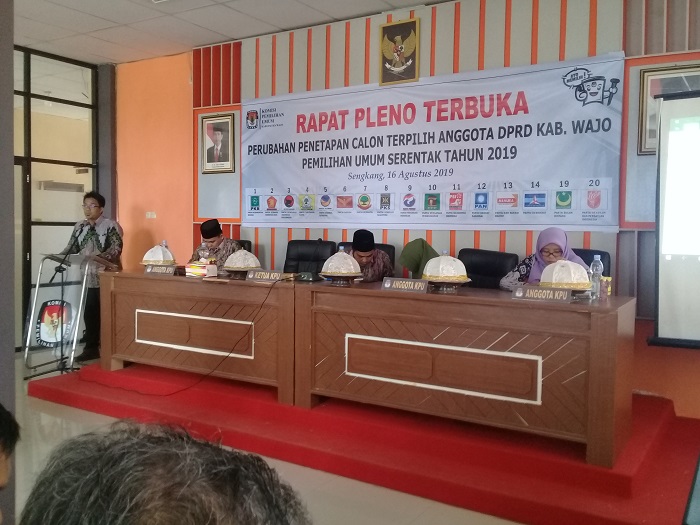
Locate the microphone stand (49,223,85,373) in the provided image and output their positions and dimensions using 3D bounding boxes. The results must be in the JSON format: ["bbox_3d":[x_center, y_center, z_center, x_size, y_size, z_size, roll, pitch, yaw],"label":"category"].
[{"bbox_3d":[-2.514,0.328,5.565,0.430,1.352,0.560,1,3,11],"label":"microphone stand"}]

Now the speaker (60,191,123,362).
[{"bbox_3d":[-2.580,0.123,6.242,0.560,1.688,0.420,1,3,9],"label":"speaker"}]

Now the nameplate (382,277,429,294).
[{"bbox_3d":[0.328,0.134,3.674,0.293,0.077,0.050,3,4,31],"label":"nameplate"}]

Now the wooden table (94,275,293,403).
[{"bbox_3d":[-1.035,0.489,4.775,1.925,0.784,0.569,3,4,31],"label":"wooden table"}]

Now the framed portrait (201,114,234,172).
[{"bbox_3d":[-1.344,-1.202,6.409,0.445,0.574,0.035,3,4,31],"label":"framed portrait"}]

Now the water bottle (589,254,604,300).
[{"bbox_3d":[1.334,0.080,3.389,0.067,0.240,0.067,3,4,31],"label":"water bottle"}]

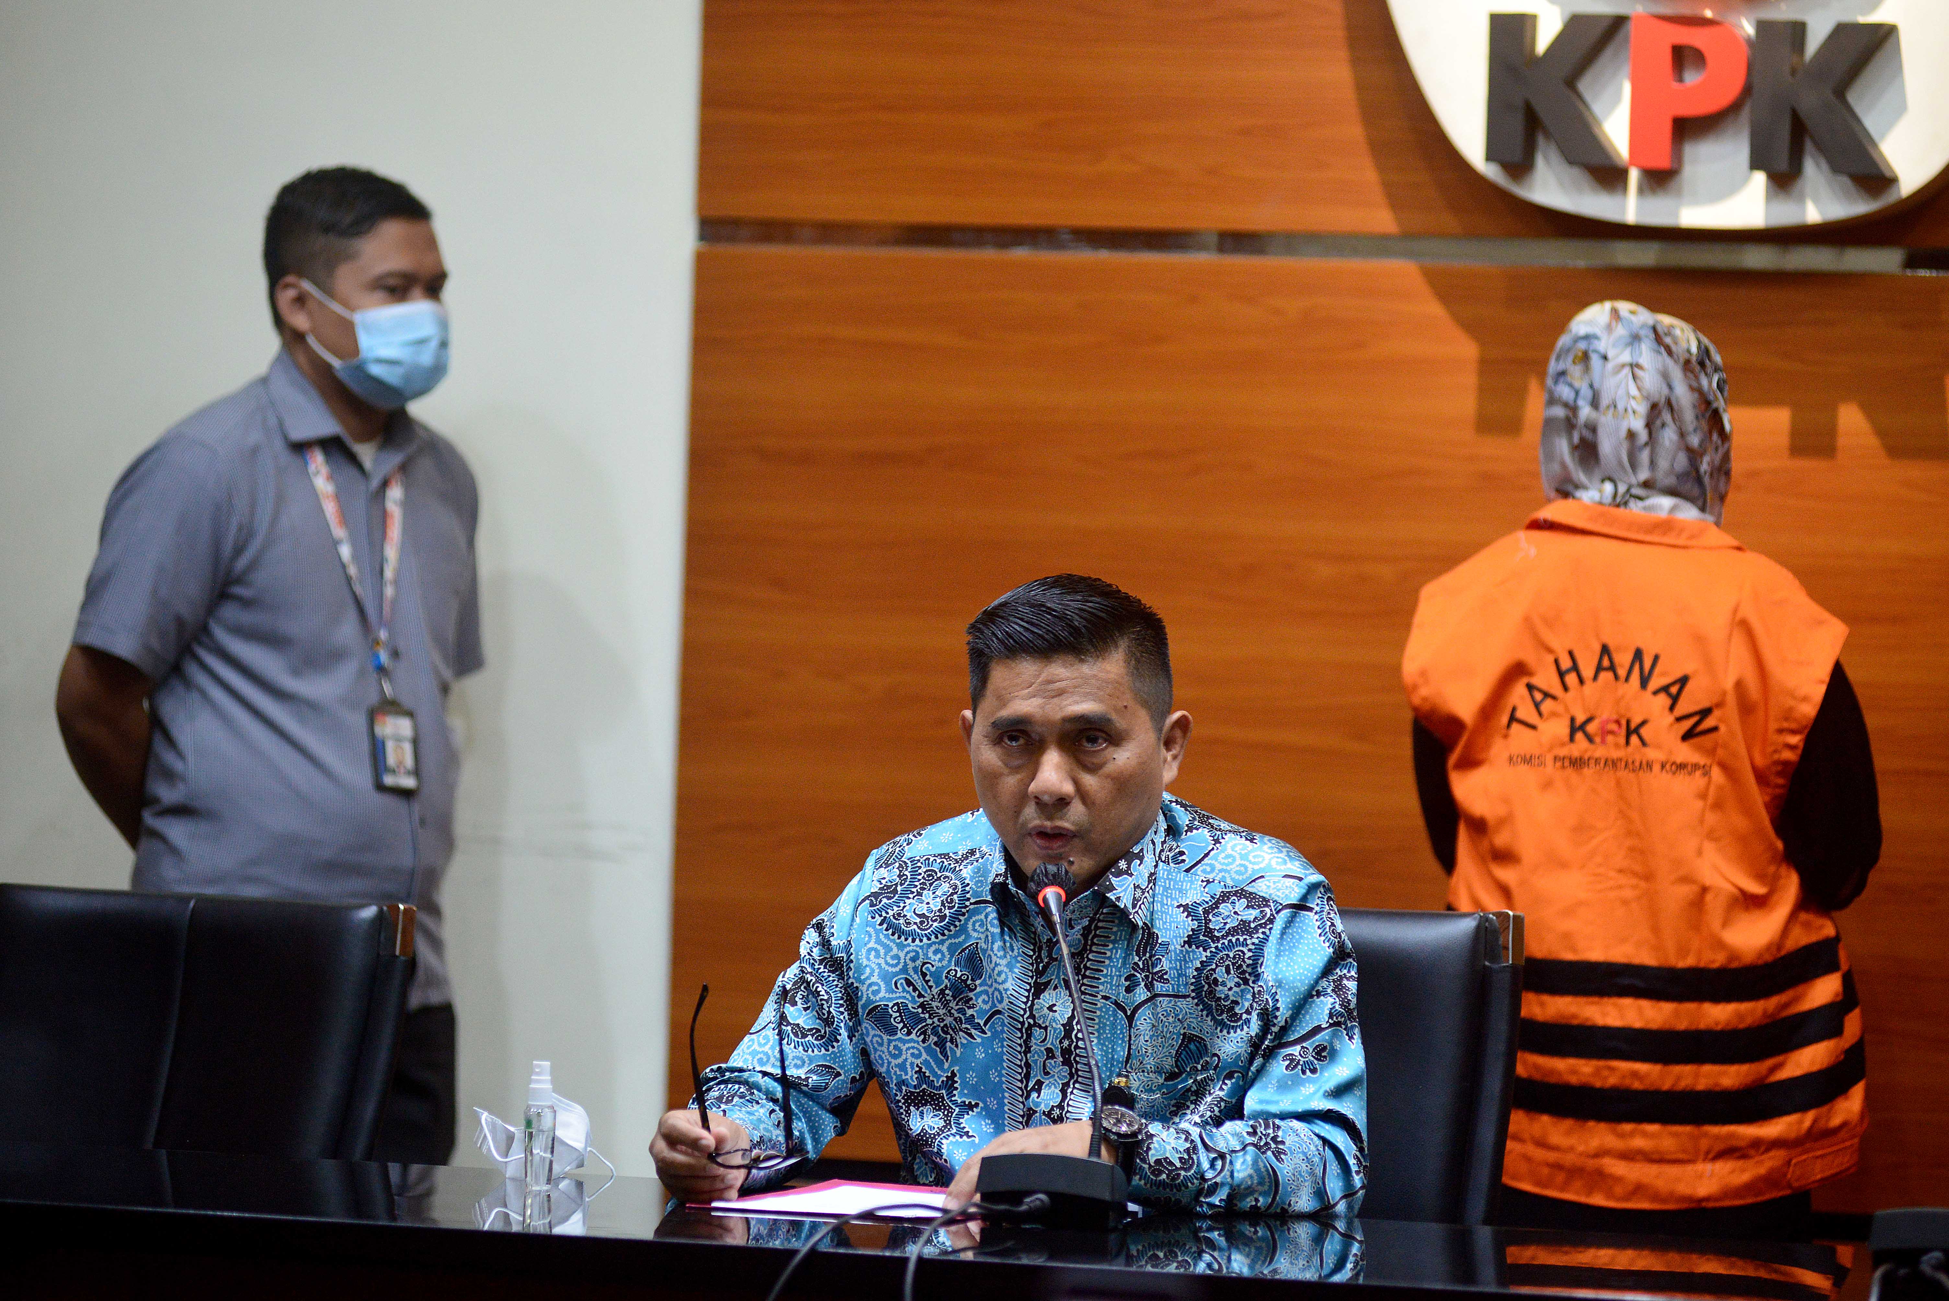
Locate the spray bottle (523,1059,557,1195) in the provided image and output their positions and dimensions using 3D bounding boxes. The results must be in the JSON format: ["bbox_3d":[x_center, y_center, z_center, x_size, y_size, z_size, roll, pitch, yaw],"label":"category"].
[{"bbox_3d":[-0.335,0.368,7.100,0.025,0.100,0.025,2,1,0],"label":"spray bottle"}]

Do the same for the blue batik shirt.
[{"bbox_3d":[0.049,0.392,7.280,0.510,0.550,0.470,2,1,13],"label":"blue batik shirt"}]

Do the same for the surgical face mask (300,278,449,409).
[{"bbox_3d":[-0.603,-0.318,9.550,0.115,0.130,0.150,3,1,40],"label":"surgical face mask"}]

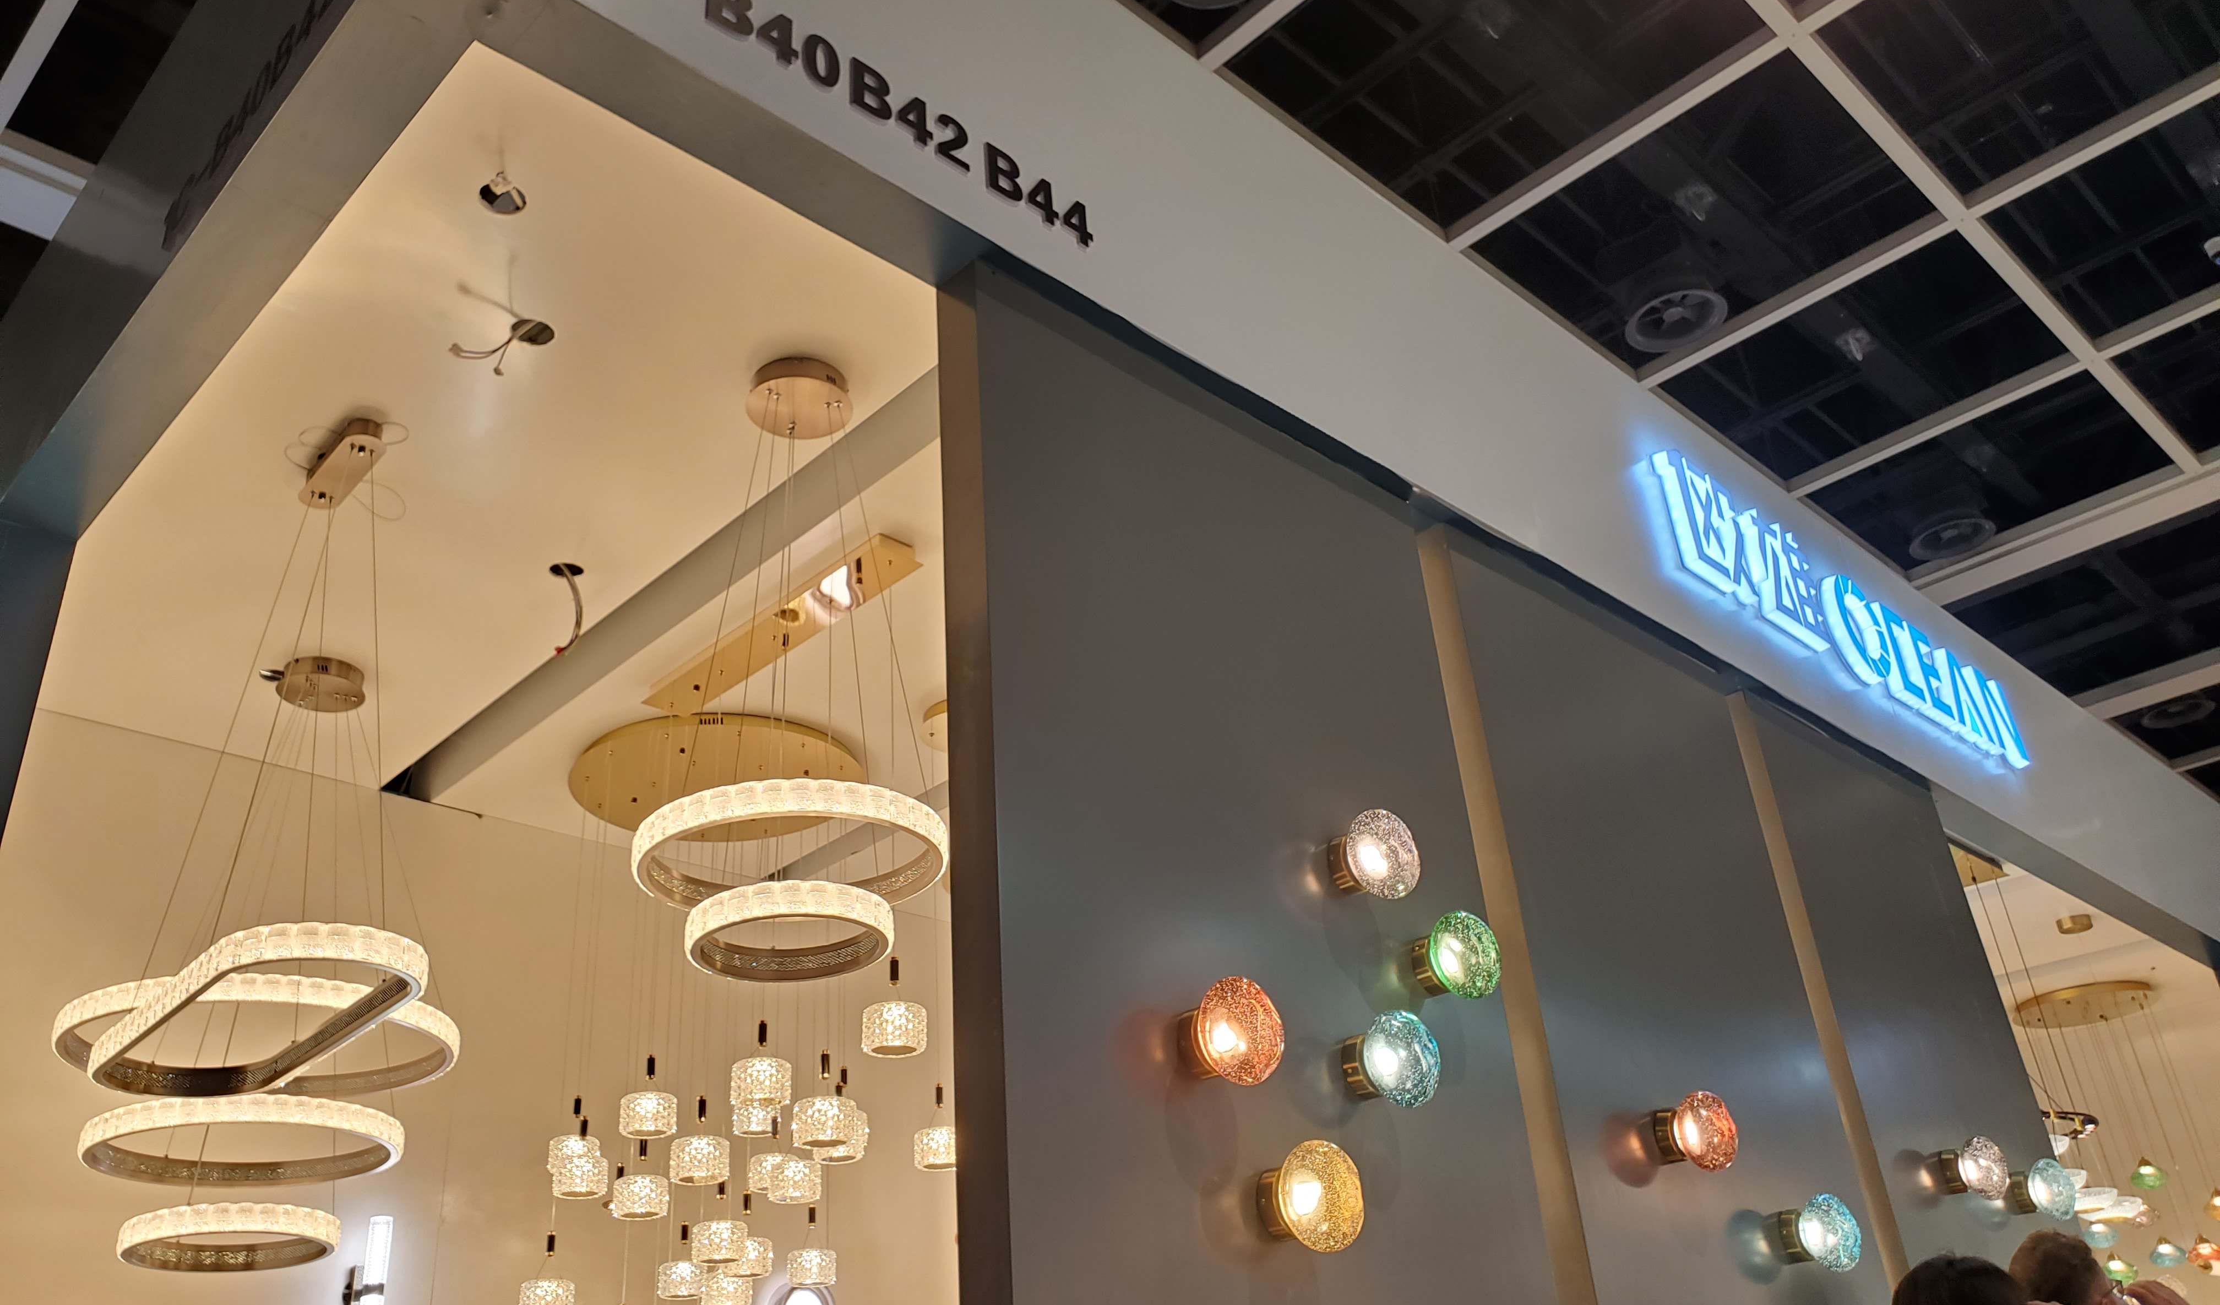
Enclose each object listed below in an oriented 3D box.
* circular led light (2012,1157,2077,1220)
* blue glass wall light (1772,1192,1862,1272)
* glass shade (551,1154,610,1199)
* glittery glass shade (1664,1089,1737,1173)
[{"bbox_3d":[2.373,1.367,4.232,0.147,0.147,0.118,21,-37,-40],"label":"circular led light"},{"bbox_3d":[1.395,1.145,3.284,0.147,0.147,0.125,21,-37,-40],"label":"blue glass wall light"},{"bbox_3d":[-1.197,1.190,3.775,0.114,0.073,0.114,22,-38,-40],"label":"glass shade"},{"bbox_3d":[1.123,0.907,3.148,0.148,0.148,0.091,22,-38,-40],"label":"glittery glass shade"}]

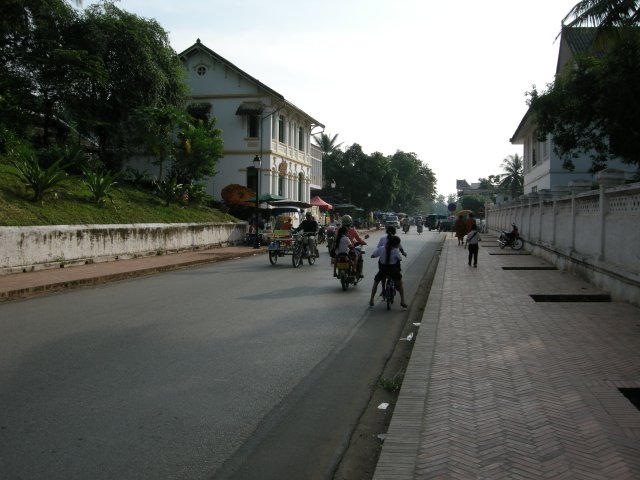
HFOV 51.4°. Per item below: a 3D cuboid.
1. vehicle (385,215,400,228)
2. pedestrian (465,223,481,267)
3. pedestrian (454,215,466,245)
[{"bbox_3d":[9.393,-2.365,86.000,1.800,1.850,4.400,1,2,12],"label":"vehicle"},{"bbox_3d":[4.597,0.144,20.000,0.480,1.350,0.340,1,2,12],"label":"pedestrian"},{"bbox_3d":[7.552,-0.506,35.700,0.580,1.640,0.420,0,2,11],"label":"pedestrian"}]

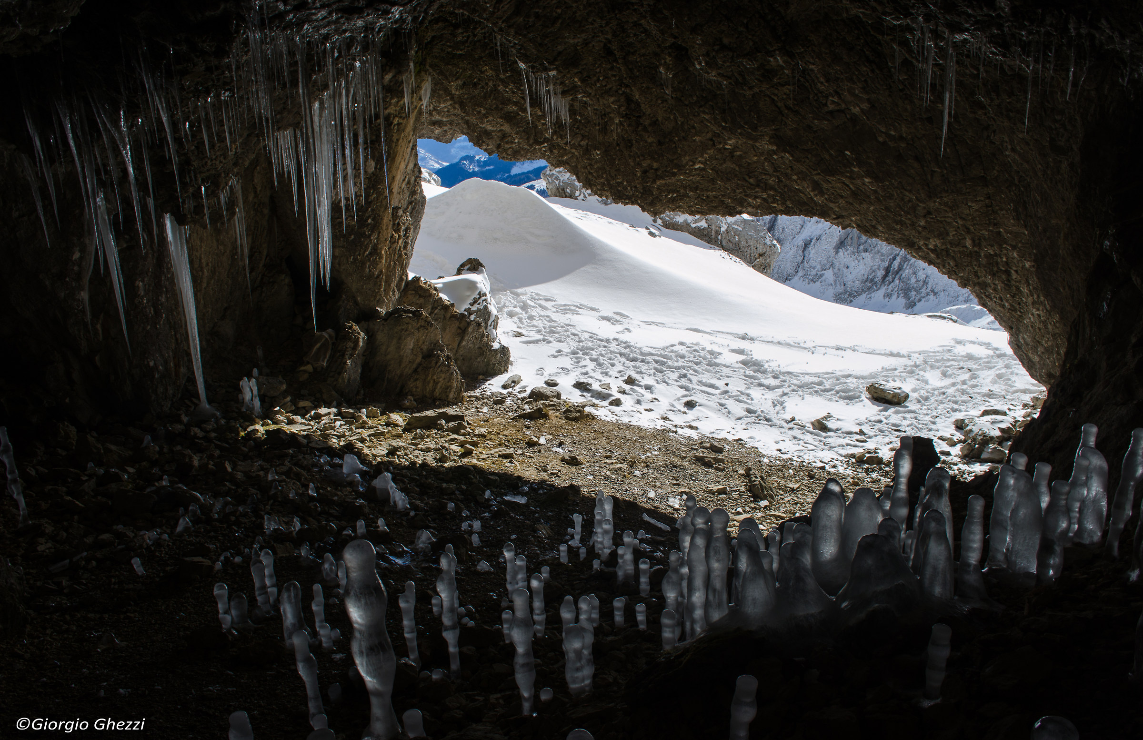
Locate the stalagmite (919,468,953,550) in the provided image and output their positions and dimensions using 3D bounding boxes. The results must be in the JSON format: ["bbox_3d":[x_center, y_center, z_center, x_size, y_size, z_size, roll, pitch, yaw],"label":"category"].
[{"bbox_3d":[1.432,0.594,3.364,0.128,0.436,0.128,-2,15,0],"label":"stalagmite"}]

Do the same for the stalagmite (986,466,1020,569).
[{"bbox_3d":[1.780,0.601,3.524,0.122,0.435,0.122,-2,15,0],"label":"stalagmite"}]

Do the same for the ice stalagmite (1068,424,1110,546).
[{"bbox_3d":[2.255,0.500,3.730,0.148,0.538,0.148,-2,15,0],"label":"ice stalagmite"}]

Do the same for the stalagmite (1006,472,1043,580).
[{"bbox_3d":[1.771,0.599,3.350,0.142,0.423,0.142,-2,14,0],"label":"stalagmite"}]

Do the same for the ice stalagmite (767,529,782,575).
[{"bbox_3d":[0.884,0.805,3.722,0.059,0.235,0.059,-2,14,0],"label":"ice stalagmite"}]

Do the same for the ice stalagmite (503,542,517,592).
[{"bbox_3d":[-0.277,0.906,3.868,0.053,0.272,0.053,-2,14,0],"label":"ice stalagmite"}]

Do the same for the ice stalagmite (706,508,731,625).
[{"bbox_3d":[0.656,0.863,3.778,0.108,0.524,0.104,3,16,10],"label":"ice stalagmite"}]

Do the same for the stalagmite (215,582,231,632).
[{"bbox_3d":[-1.413,0.954,3.476,0.058,0.204,0.058,-2,14,0],"label":"stalagmite"}]

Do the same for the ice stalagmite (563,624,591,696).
[{"bbox_3d":[0.021,1.099,3.263,0.107,0.268,0.093,0,16,0],"label":"ice stalagmite"}]

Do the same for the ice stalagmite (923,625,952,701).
[{"bbox_3d":[1.360,1.070,3.161,0.093,0.282,0.080,8,18,25],"label":"ice stalagmite"}]

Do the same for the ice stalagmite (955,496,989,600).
[{"bbox_3d":[1.852,0.810,3.934,0.146,0.480,0.129,8,18,26],"label":"ice stalagmite"}]

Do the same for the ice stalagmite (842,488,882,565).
[{"bbox_3d":[1.166,0.667,3.452,0.161,0.407,0.161,-2,14,0],"label":"ice stalagmite"}]

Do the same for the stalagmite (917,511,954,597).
[{"bbox_3d":[1.648,0.827,3.847,0.155,0.386,0.138,7,18,24],"label":"stalagmite"}]

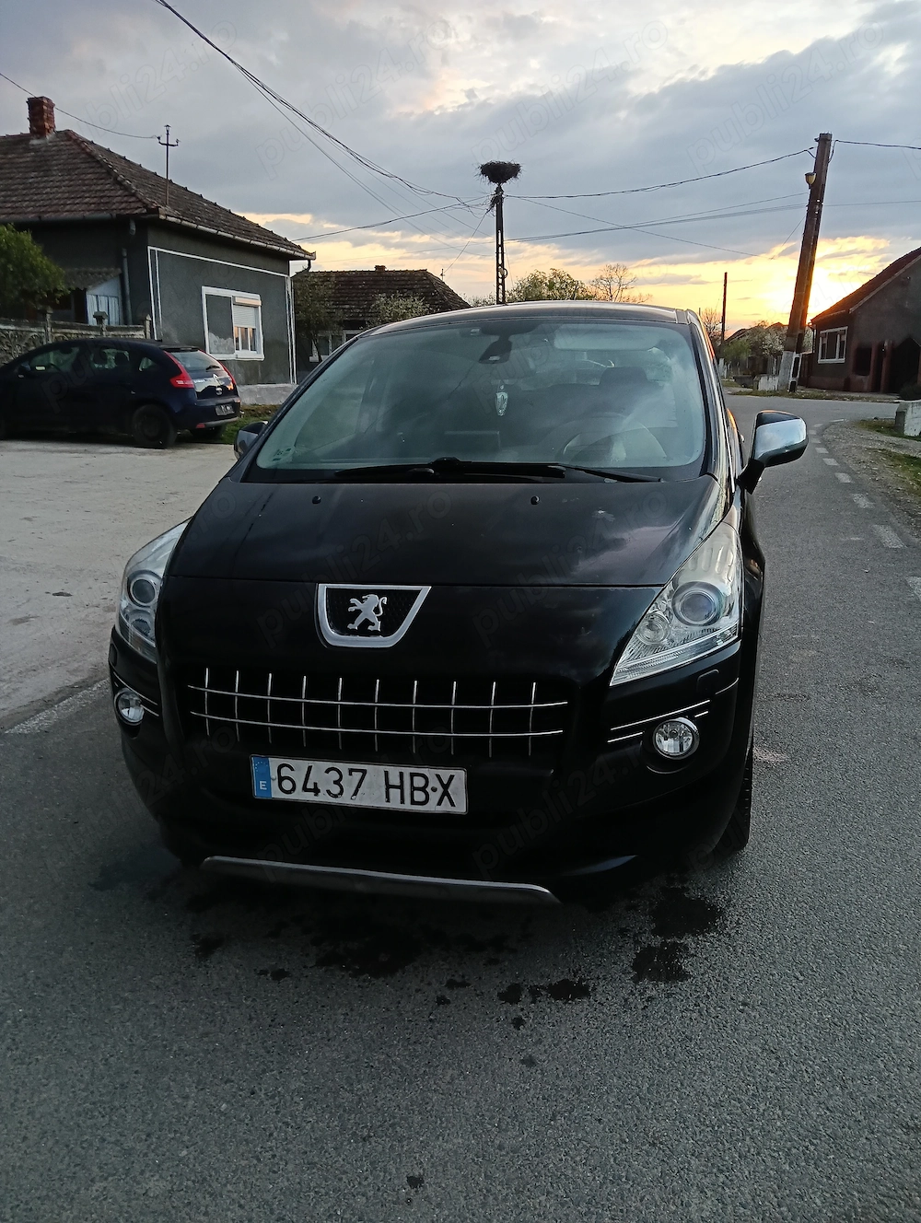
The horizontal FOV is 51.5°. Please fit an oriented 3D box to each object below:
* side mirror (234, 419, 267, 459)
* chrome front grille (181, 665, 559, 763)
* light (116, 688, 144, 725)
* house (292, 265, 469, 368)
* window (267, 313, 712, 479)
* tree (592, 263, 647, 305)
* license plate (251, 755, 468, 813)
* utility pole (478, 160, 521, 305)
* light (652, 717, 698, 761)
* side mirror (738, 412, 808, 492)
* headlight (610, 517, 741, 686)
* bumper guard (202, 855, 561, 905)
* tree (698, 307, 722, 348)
[{"bbox_3d":[-0.775,-0.622,3.735,0.220,0.250,0.160,2,15,15],"label":"side mirror"},{"bbox_3d":[-0.222,0.234,2.224,0.930,0.190,0.110,2,14,15],"label":"chrome front grille"},{"bbox_3d":[-0.870,0.247,2.535,0.096,0.096,0.060,2,15,15],"label":"light"},{"bbox_3d":[-3.794,-11.567,39.865,9.500,5.300,7.300,-2,14,0],"label":"house"},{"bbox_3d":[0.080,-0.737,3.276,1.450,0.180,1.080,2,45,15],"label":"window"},{"bbox_3d":[8.244,-14.851,49.950,3.200,6.300,3.100,-2,14,0],"label":"tree"},{"bbox_3d":[-0.235,0.394,2.194,0.520,0.110,0.020,2,14,15],"label":"license plate"},{"bbox_3d":[1.561,-13.099,37.977,1.600,8.900,1.600,-2,14,0],"label":"utility pole"},{"bbox_3d":[0.497,0.285,2.194,0.105,0.105,0.080,2,14,15],"label":"light"},{"bbox_3d":[1.058,-0.550,3.260,0.220,0.250,0.160,2,15,15],"label":"side mirror"},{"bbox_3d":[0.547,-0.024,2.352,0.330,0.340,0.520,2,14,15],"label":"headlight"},{"bbox_3d":[-0.204,0.636,2.339,0.910,0.085,0.120,2,14,15],"label":"bumper guard"},{"bbox_3d":[15.750,-17.013,60.000,2.000,4.200,2.000,2,15,15],"label":"tree"}]

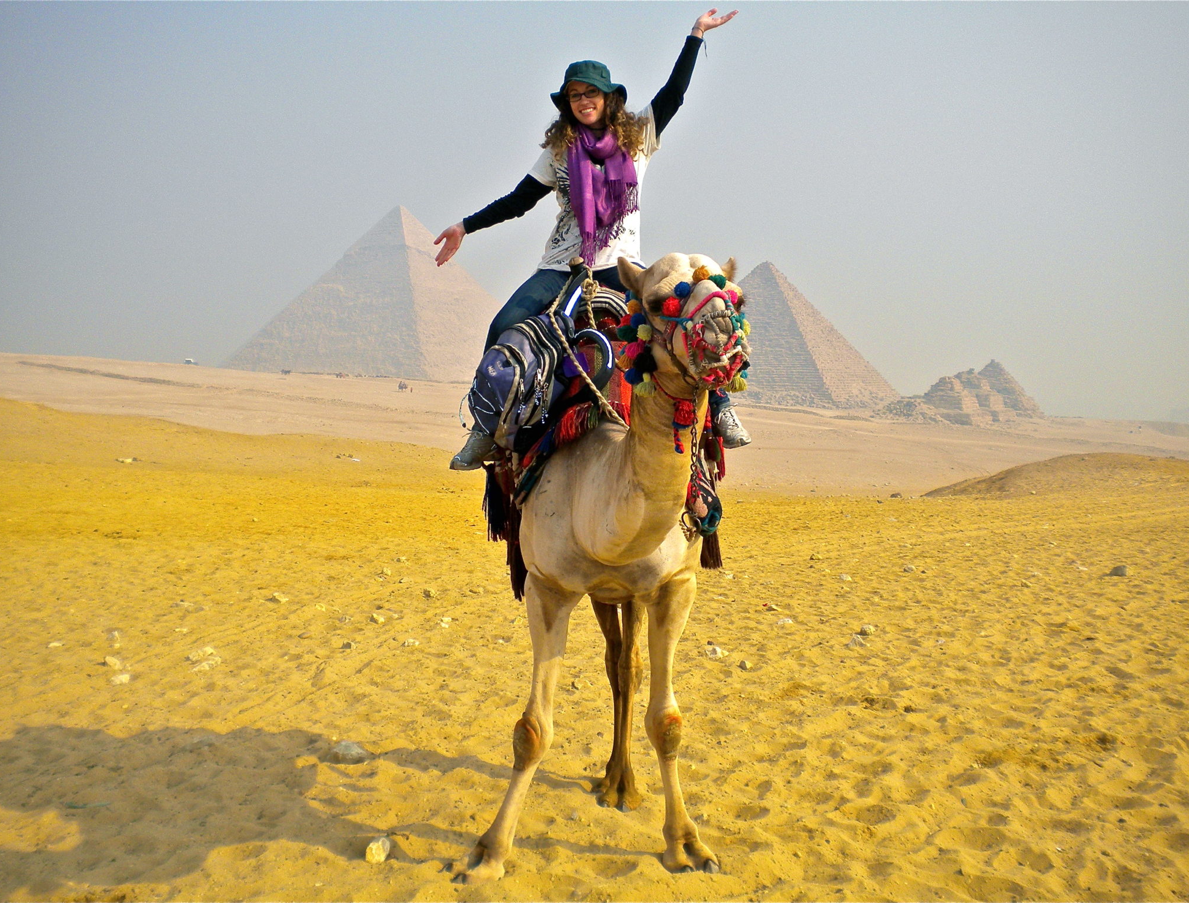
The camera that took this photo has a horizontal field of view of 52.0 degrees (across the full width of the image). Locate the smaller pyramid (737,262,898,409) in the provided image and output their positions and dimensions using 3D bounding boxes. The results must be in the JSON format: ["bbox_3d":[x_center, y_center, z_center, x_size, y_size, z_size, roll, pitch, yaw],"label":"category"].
[{"bbox_3d":[74.257,-51.781,538.568,105.000,63.000,105.000,3,4,29],"label":"smaller pyramid"}]

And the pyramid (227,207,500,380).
[{"bbox_3d":[-148.723,-113.591,931.131,214.000,137.000,214.000,3,4,29],"label":"pyramid"}]

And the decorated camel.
[{"bbox_3d":[0.010,0.350,4.420,0.950,2.120,2.350,1,4,-2],"label":"decorated camel"}]

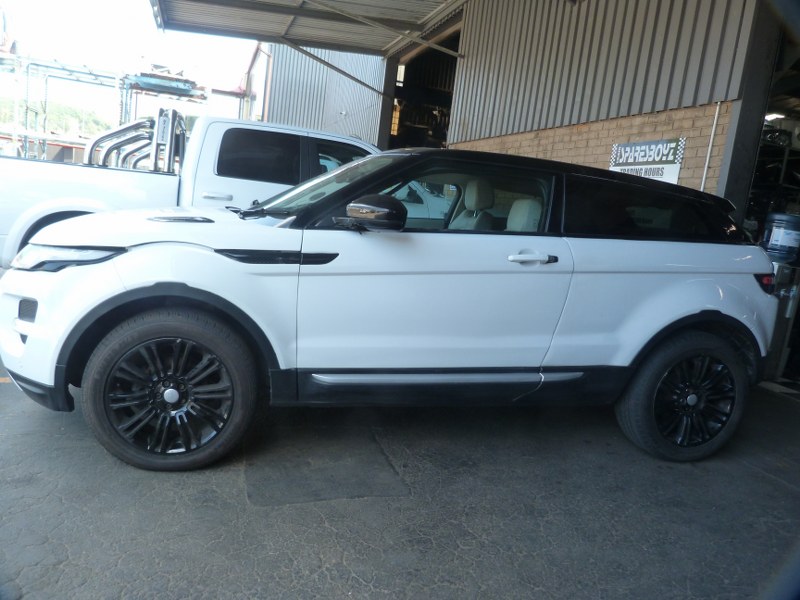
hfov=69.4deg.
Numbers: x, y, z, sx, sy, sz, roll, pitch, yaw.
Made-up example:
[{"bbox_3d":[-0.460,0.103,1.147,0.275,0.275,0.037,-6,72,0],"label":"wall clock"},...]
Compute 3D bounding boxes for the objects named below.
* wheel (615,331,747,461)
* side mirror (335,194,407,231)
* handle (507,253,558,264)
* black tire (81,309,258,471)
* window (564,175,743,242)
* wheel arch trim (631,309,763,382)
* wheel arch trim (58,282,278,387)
[{"bbox_3d":[1.572,0.531,3.227,0.725,0.725,0.240,3,10,-15],"label":"wheel"},{"bbox_3d":[-0.124,-0.386,2.477,0.230,0.155,0.220,3,10,-15],"label":"side mirror"},{"bbox_3d":[0.633,-0.192,2.753,0.260,0.045,0.060,3,10,-15],"label":"handle"},{"bbox_3d":[-0.994,0.385,2.541,0.725,0.725,0.240,4,10,-12],"label":"black tire"},{"bbox_3d":[1.344,-0.457,3.070,1.070,0.320,0.170,3,10,-15],"label":"window"},{"bbox_3d":[1.612,0.249,3.099,0.890,0.420,0.120,3,10,-15],"label":"wheel arch trim"},{"bbox_3d":[-0.952,0.145,2.423,0.890,0.460,0.110,3,10,-15],"label":"wheel arch trim"}]

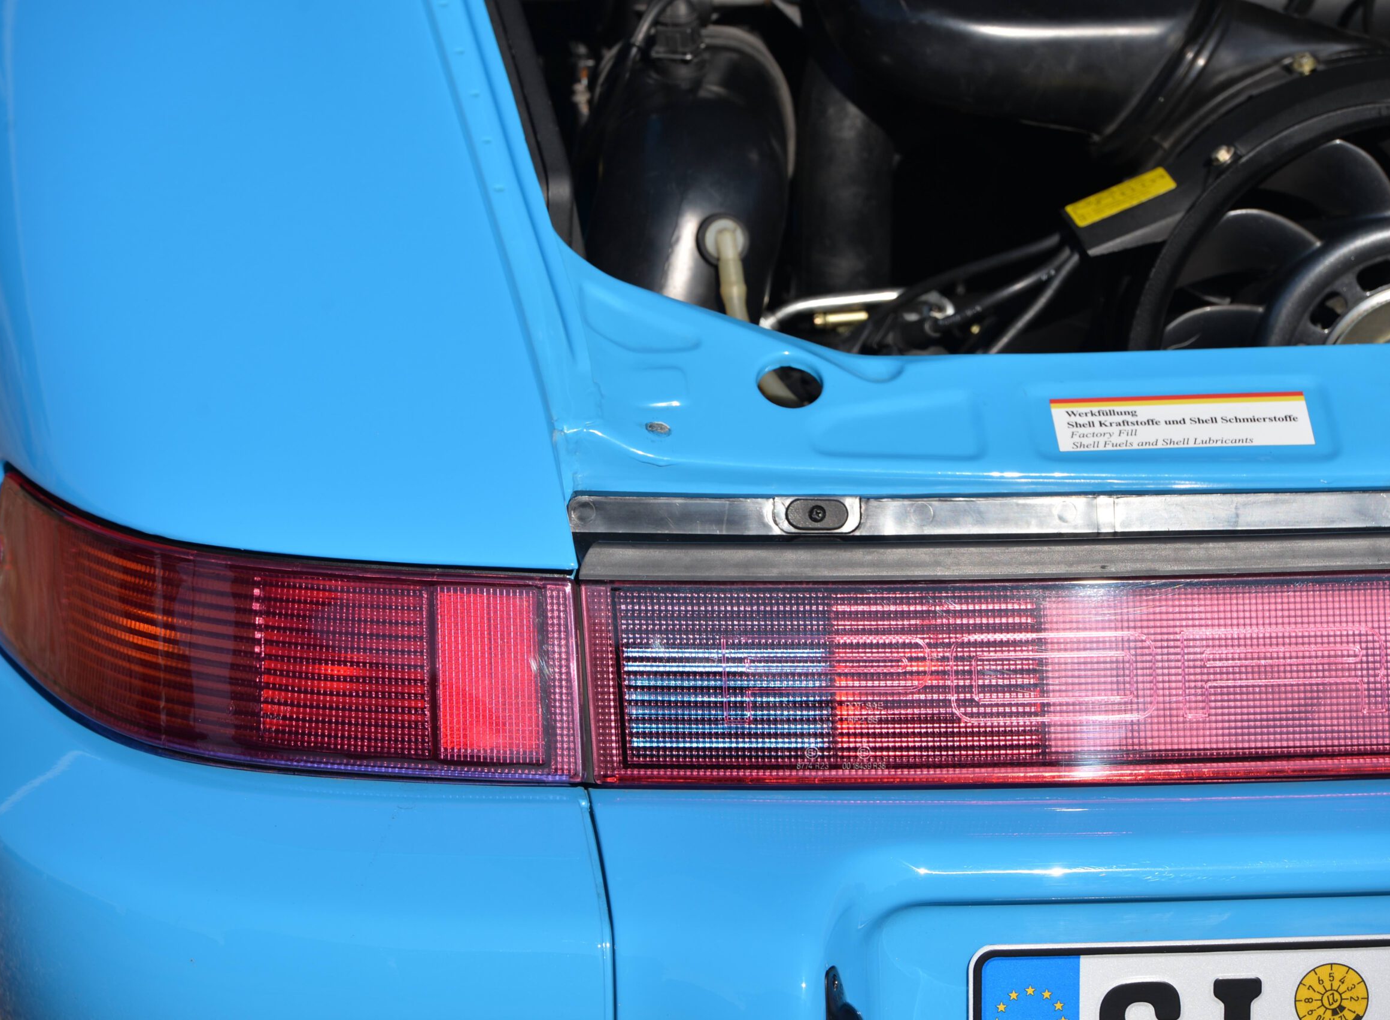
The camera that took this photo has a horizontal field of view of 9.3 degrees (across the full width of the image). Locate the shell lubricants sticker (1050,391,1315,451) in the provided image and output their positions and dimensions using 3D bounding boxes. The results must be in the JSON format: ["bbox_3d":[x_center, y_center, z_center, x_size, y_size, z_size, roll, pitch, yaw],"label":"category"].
[{"bbox_3d":[0.230,-0.042,4.012,0.121,0.001,0.040,-2,39,-5],"label":"shell lubricants sticker"}]

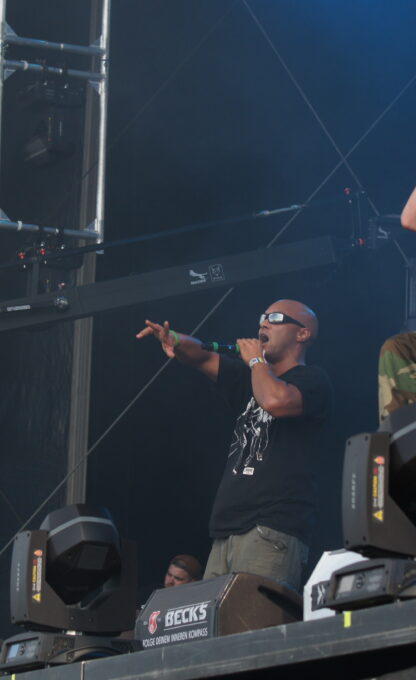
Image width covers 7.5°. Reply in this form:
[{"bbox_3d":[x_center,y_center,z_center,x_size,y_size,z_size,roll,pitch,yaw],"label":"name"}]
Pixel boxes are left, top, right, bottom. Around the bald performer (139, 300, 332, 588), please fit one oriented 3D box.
[{"bbox_3d":[0.106,0.684,12.232,0.660,1.710,0.580,12,-15,-40],"label":"bald performer"}]

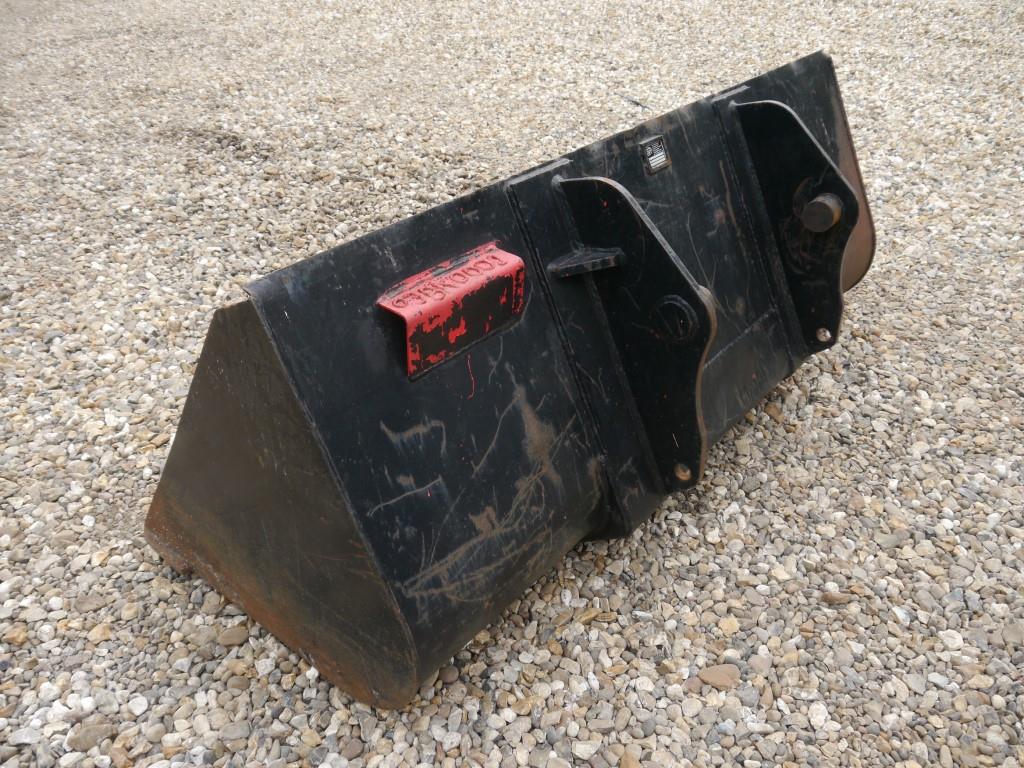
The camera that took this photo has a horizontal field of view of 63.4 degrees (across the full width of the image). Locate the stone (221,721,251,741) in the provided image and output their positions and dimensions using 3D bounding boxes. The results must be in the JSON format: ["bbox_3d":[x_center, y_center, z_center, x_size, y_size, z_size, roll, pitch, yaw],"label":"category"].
[{"bbox_3d":[-0.523,0.655,1.567,0.055,0.027,0.036,-10,31,-10],"label":"stone"}]

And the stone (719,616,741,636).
[{"bbox_3d":[0.413,0.459,1.574,0.039,0.023,0.036,1,31,4],"label":"stone"}]

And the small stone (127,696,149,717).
[{"bbox_3d":[-0.736,0.634,1.629,0.039,0.028,0.036,8,32,20],"label":"small stone"}]

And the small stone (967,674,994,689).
[{"bbox_3d":[0.820,0.520,1.449,0.045,0.016,0.025,0,31,4],"label":"small stone"}]

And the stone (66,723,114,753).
[{"bbox_3d":[-0.797,0.672,1.570,0.081,0.034,0.044,-15,32,-18],"label":"stone"}]

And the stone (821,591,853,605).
[{"bbox_3d":[0.693,0.456,1.769,0.059,0.022,0.029,0,30,7],"label":"stone"}]

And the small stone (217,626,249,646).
[{"bbox_3d":[-0.536,0.483,1.590,0.054,0.027,0.043,-21,36,-28],"label":"small stone"}]

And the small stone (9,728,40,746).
[{"bbox_3d":[-0.830,0.602,1.410,0.050,0.019,0.030,-8,32,-10],"label":"small stone"}]

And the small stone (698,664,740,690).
[{"bbox_3d":[0.369,0.522,1.473,0.070,0.028,0.046,4,32,11],"label":"small stone"}]

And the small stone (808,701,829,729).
[{"bbox_3d":[0.563,0.608,1.522,0.035,0.030,0.056,2,31,10],"label":"small stone"}]

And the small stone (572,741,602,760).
[{"bbox_3d":[0.136,0.657,1.486,0.052,0.026,0.035,-3,30,2],"label":"small stone"}]

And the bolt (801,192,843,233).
[{"bbox_3d":[0.773,-0.428,2.064,0.079,0.079,0.071,21,38,33],"label":"bolt"}]

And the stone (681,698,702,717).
[{"bbox_3d":[0.308,0.555,1.421,0.036,0.018,0.030,-7,32,-8],"label":"stone"}]

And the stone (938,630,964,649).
[{"bbox_3d":[0.812,0.472,1.530,0.043,0.027,0.046,26,41,37],"label":"stone"}]

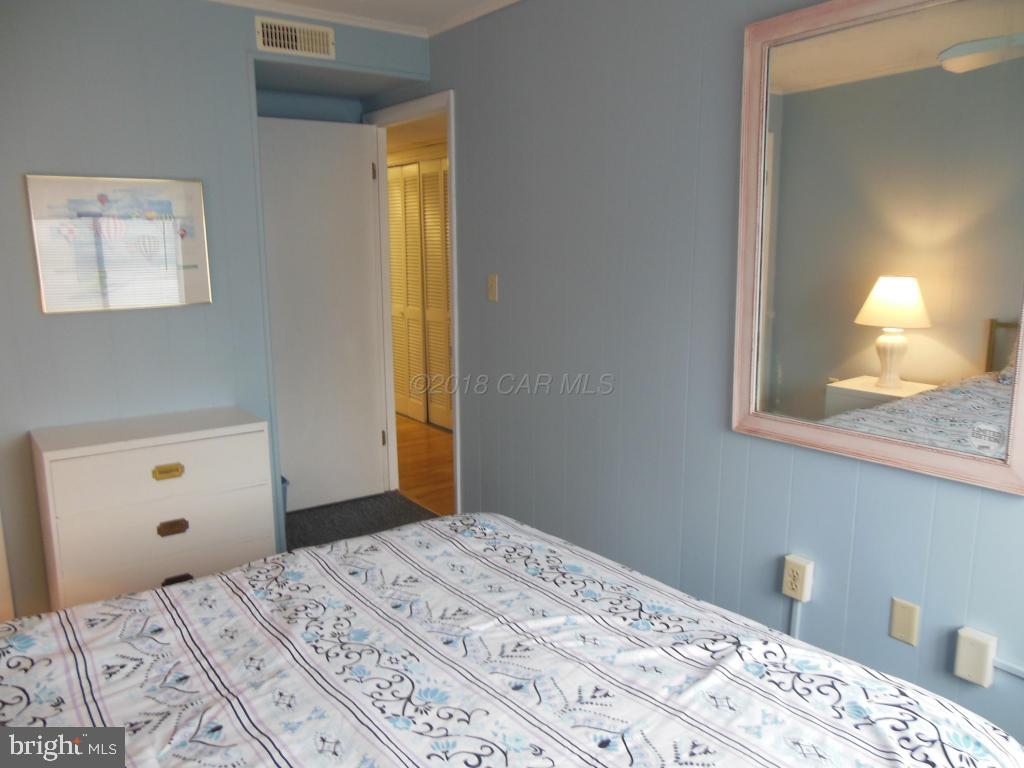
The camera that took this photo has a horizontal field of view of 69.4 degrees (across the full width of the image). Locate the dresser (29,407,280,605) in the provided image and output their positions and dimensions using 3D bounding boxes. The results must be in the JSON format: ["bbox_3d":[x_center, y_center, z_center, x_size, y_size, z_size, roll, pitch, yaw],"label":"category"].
[{"bbox_3d":[-1.360,0.534,2.878,0.748,0.765,0.389,-8,13,-36],"label":"dresser"}]

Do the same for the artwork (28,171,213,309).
[{"bbox_3d":[-1.475,-0.535,2.828,0.590,0.489,0.024,-8,13,-36],"label":"artwork"}]

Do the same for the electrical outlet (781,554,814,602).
[{"bbox_3d":[0.843,0.575,2.183,0.038,0.117,0.073,-8,13,-36],"label":"electrical outlet"}]

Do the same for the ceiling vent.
[{"bbox_3d":[-0.900,-1.448,3.101,0.337,0.128,0.016,-8,13,-36],"label":"ceiling vent"}]

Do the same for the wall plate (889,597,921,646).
[{"bbox_3d":[1.035,0.630,1.957,0.008,0.115,0.071,-8,13,-36],"label":"wall plate"}]

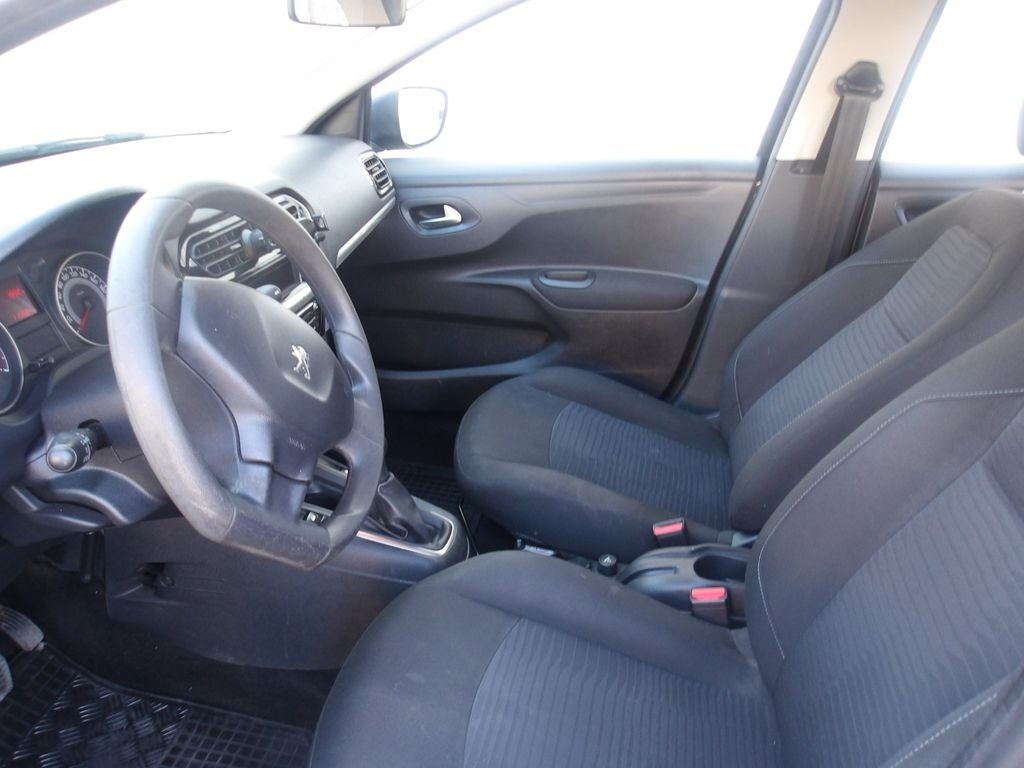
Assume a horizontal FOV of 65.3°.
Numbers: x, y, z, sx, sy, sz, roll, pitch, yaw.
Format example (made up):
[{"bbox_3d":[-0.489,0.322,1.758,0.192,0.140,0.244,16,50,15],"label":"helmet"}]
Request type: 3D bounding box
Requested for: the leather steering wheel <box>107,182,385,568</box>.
[{"bbox_3d":[-0.242,-0.007,0.769,0.100,0.370,0.380,-17,-20,17],"label":"leather steering wheel"}]

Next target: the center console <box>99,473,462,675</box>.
[{"bbox_3d":[-0.337,0.273,1.252,0.550,0.290,0.230,4,20,10],"label":"center console"}]

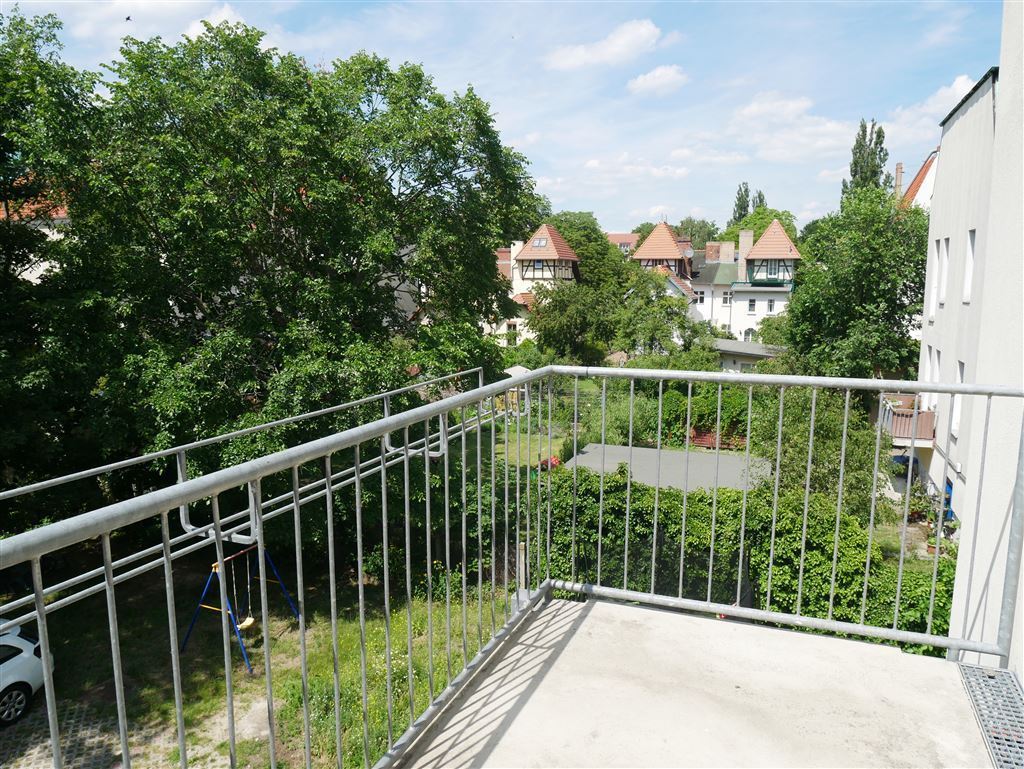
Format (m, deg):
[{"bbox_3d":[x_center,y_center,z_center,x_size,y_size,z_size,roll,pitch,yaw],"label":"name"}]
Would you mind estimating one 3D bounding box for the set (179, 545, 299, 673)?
[{"bbox_3d":[-5.103,3.969,13.437,1.580,1.780,1.620,3,9,20],"label":"set"}]

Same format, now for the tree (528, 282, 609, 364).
[{"bbox_3d":[4.226,-4.430,52.948,5.963,6.254,5.800,1,9,4],"label":"tree"}]

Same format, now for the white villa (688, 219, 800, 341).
[{"bbox_3d":[20.944,-8.814,63.894,10.300,11.650,9.000,3,9,19],"label":"white villa"}]

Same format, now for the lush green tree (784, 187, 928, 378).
[{"bbox_3d":[17.841,-4.386,36.754,7.451,11.250,6.800,4,10,25],"label":"lush green tree"}]

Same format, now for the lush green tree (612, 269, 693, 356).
[{"bbox_3d":[10.474,-4.914,52.869,5.955,7.275,5.800,2,9,11],"label":"lush green tree"}]

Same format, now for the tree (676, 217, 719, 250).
[{"bbox_3d":[26.069,-16.143,100.702,7.000,14.815,7.000,2,9,14],"label":"tree"}]

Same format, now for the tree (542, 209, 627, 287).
[{"bbox_3d":[7.690,-11.893,77.084,9.116,13.579,8.800,1,9,6],"label":"tree"}]

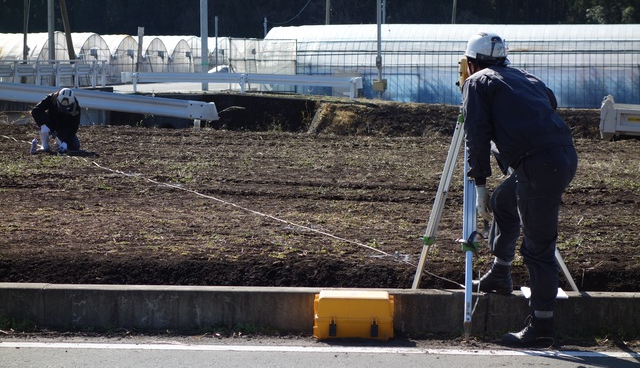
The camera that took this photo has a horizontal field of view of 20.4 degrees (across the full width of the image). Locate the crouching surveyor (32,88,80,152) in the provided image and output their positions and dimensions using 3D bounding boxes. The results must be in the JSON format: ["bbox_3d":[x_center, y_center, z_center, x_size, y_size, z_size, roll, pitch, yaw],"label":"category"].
[{"bbox_3d":[-3.477,-0.839,23.403,0.630,0.860,0.750,1,4,10],"label":"crouching surveyor"}]

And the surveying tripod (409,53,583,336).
[{"bbox_3d":[0.985,0.037,9.911,0.950,1.490,0.880,0,4,-2],"label":"surveying tripod"}]

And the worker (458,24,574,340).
[{"bbox_3d":[1.060,-0.004,9.527,0.660,1.630,0.520,3,5,35],"label":"worker"}]

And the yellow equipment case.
[{"bbox_3d":[0.184,0.701,9.580,0.435,0.216,0.300,0,4,5],"label":"yellow equipment case"}]

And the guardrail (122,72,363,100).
[{"bbox_3d":[-2.867,-3.623,65.213,8.750,0.930,0.300,1,4,7],"label":"guardrail"}]

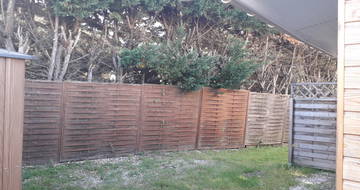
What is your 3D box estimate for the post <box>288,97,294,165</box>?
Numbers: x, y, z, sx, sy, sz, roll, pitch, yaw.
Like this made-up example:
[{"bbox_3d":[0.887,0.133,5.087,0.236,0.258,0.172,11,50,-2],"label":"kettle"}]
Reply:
[{"bbox_3d":[2.537,0.832,6.400,0.100,1.530,0.100,1,-1,28],"label":"post"}]

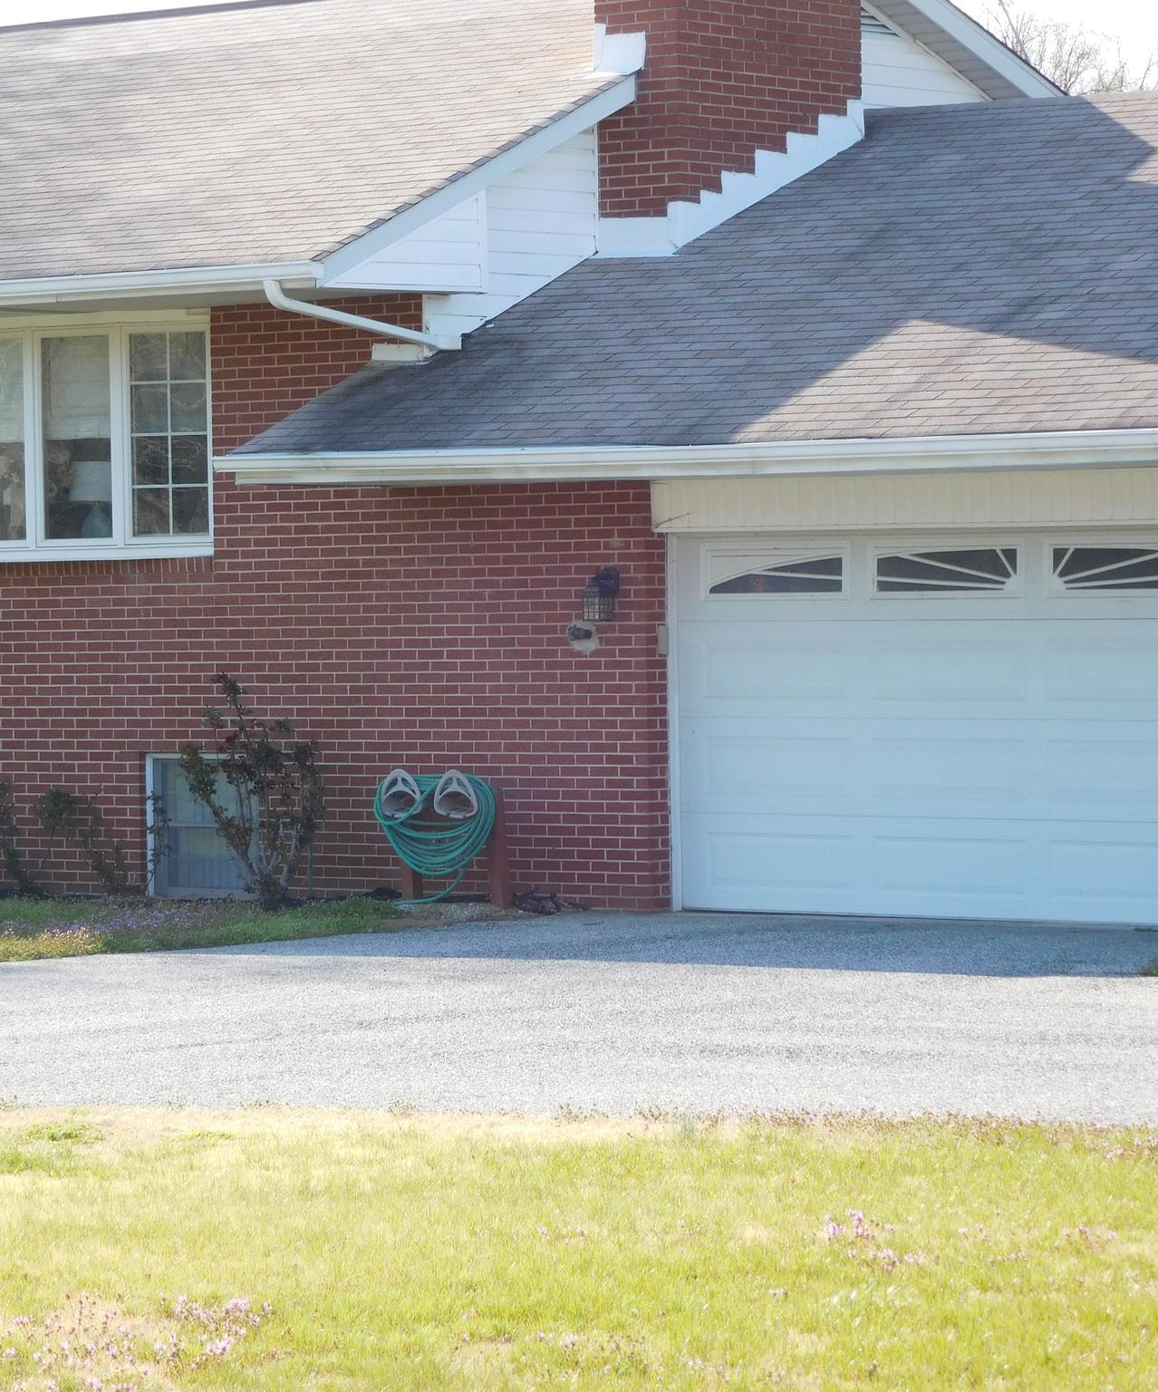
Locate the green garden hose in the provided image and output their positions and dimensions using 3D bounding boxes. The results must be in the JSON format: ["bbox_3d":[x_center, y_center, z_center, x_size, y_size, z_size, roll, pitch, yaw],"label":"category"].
[{"bbox_3d":[-0.779,0.806,30.760,0.731,0.776,0.350,0,1,38],"label":"green garden hose"}]

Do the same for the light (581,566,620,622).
[{"bbox_3d":[0.128,-0.574,30.222,0.135,0.315,0.185,0,1,38],"label":"light"}]

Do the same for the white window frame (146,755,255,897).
[{"bbox_3d":[-2.276,0.792,32.429,0.779,0.860,0.100,0,1,38],"label":"white window frame"}]

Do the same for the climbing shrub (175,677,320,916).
[{"bbox_3d":[-1.926,0.553,31.446,0.900,1.410,0.650,0,1,38],"label":"climbing shrub"}]

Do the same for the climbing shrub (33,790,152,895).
[{"bbox_3d":[-2.965,0.889,32.672,0.694,0.641,0.300,0,1,38],"label":"climbing shrub"}]

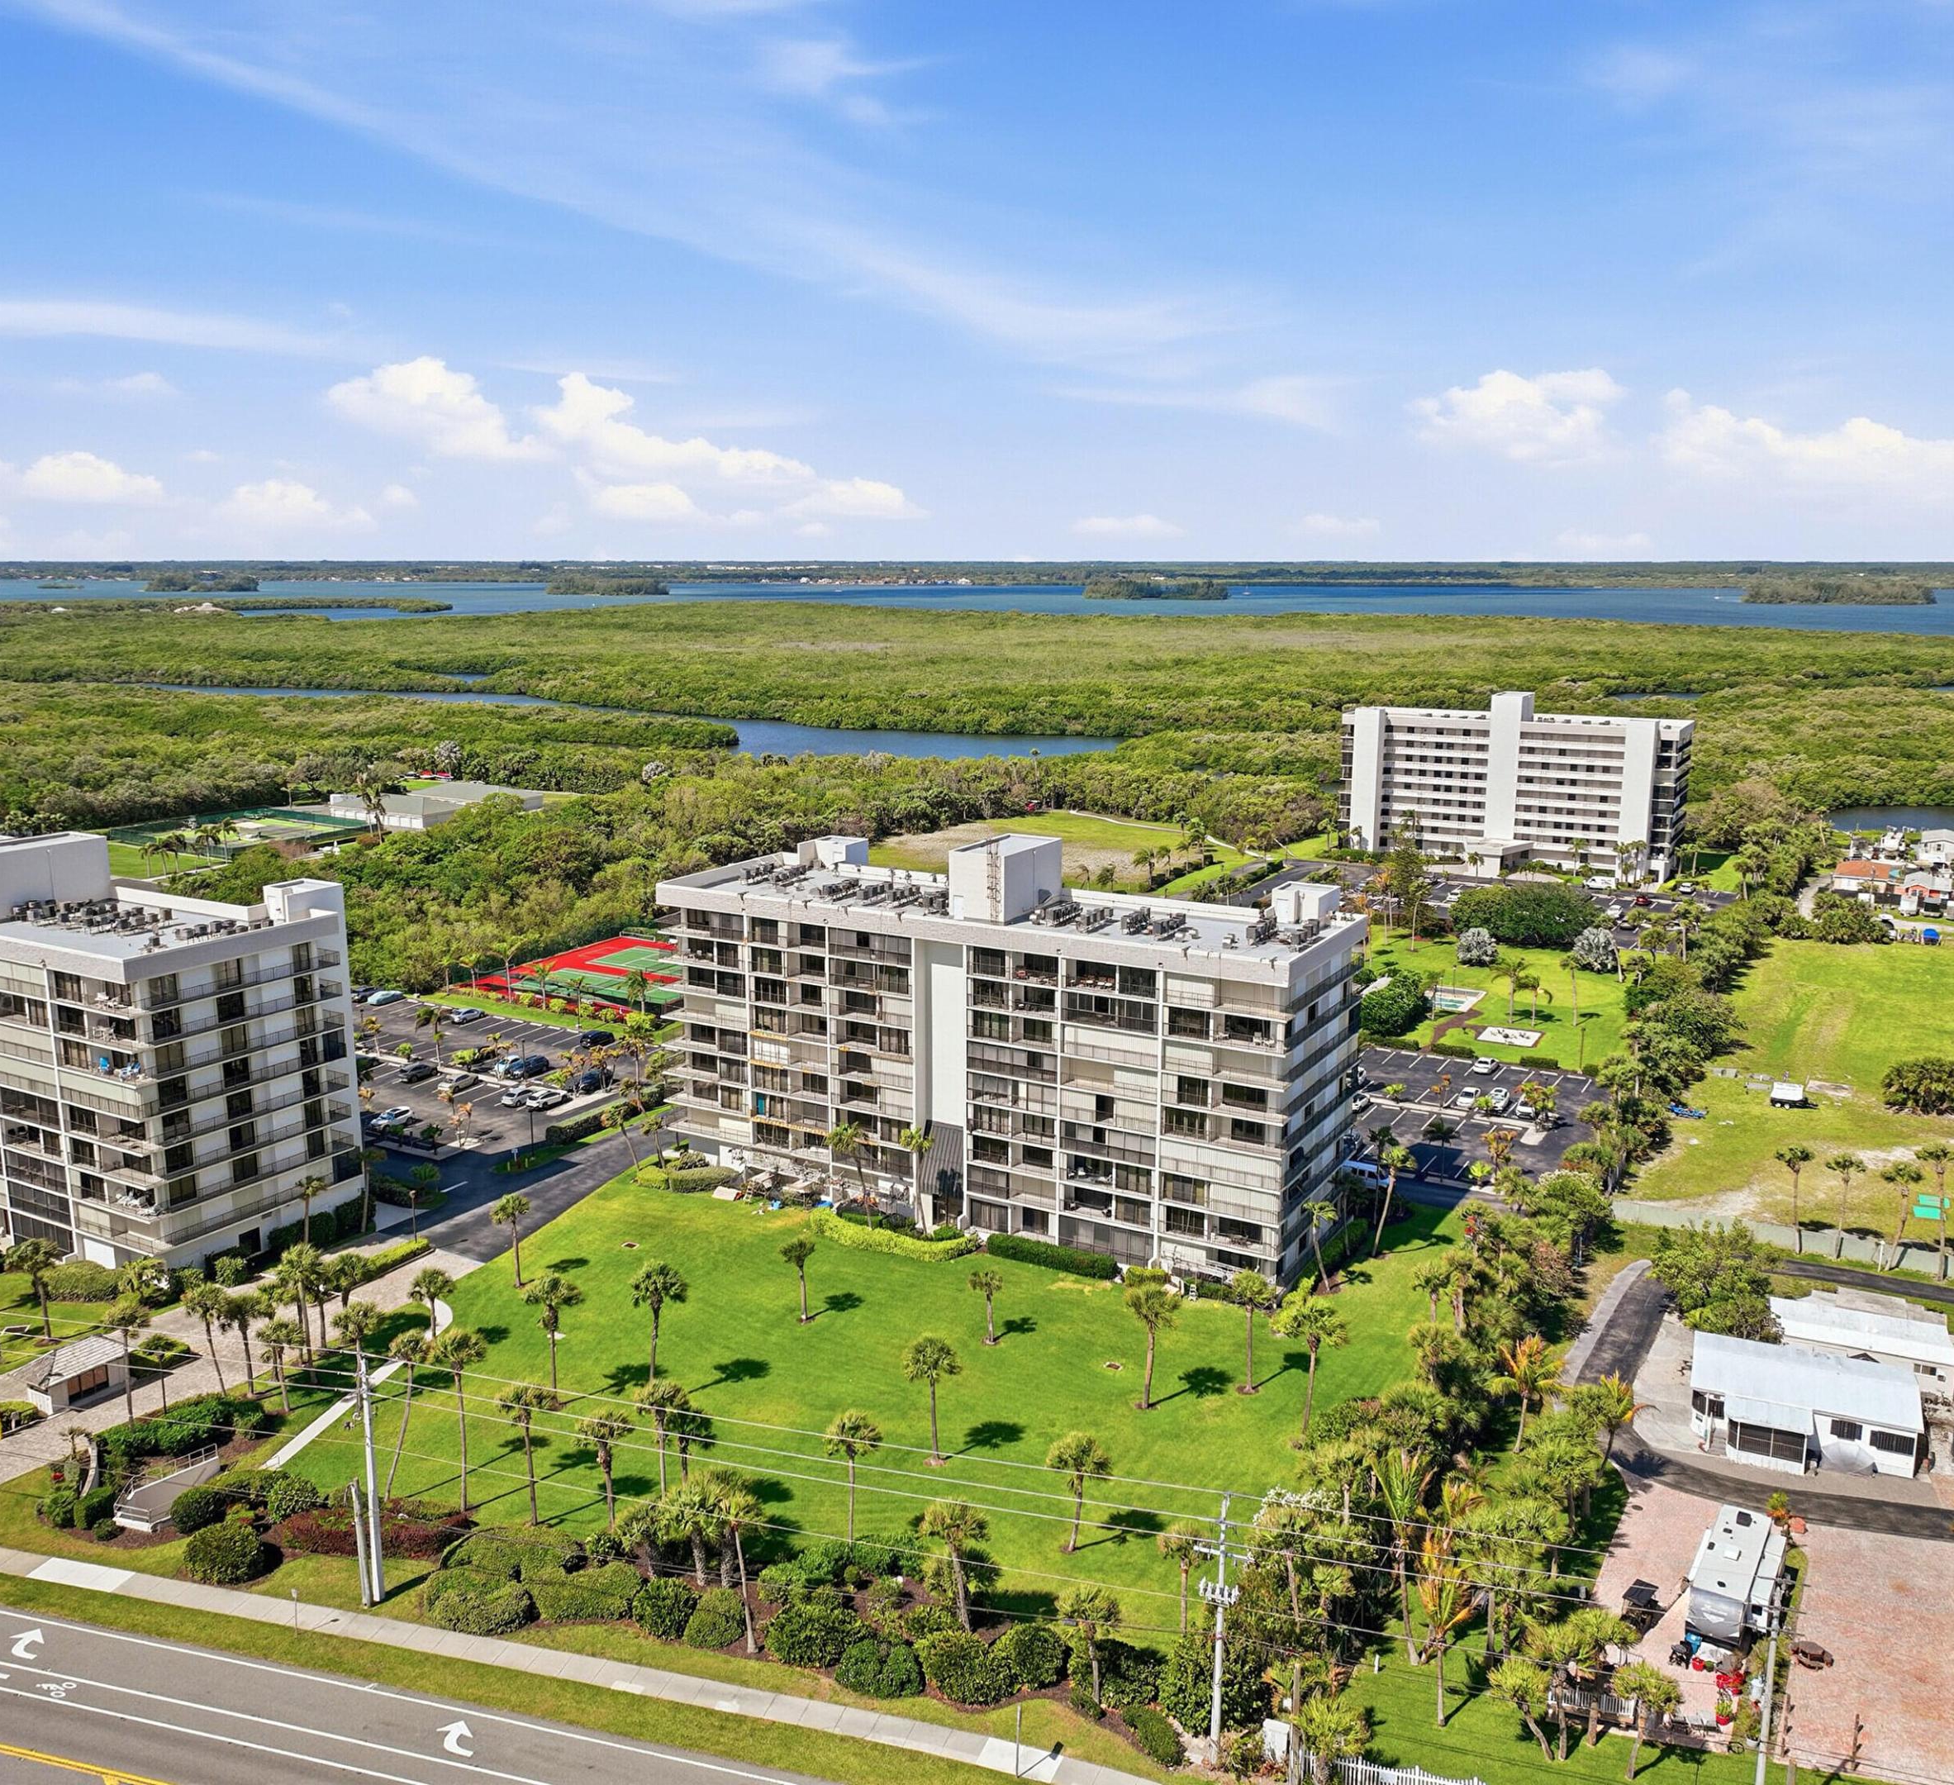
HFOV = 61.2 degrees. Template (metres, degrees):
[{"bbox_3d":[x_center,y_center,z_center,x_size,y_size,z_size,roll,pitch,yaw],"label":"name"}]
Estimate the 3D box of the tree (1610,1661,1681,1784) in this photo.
[{"bbox_3d":[29.862,37.284,73.911,3.003,5.452,3.003,0,12,0],"label":"tree"}]

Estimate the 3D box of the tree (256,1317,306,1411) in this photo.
[{"bbox_3d":[-44.371,30.334,105.763,2.890,6.291,2.890,0,12,0],"label":"tree"}]

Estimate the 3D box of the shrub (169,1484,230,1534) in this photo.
[{"bbox_3d":[-44.070,34.922,93.632,2.974,2.217,2.974,0,12,0],"label":"shrub"}]

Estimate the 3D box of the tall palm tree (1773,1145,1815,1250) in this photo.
[{"bbox_3d":[63.567,23.955,128.920,3.000,8.900,2.900,0,11,0],"label":"tall palm tree"}]

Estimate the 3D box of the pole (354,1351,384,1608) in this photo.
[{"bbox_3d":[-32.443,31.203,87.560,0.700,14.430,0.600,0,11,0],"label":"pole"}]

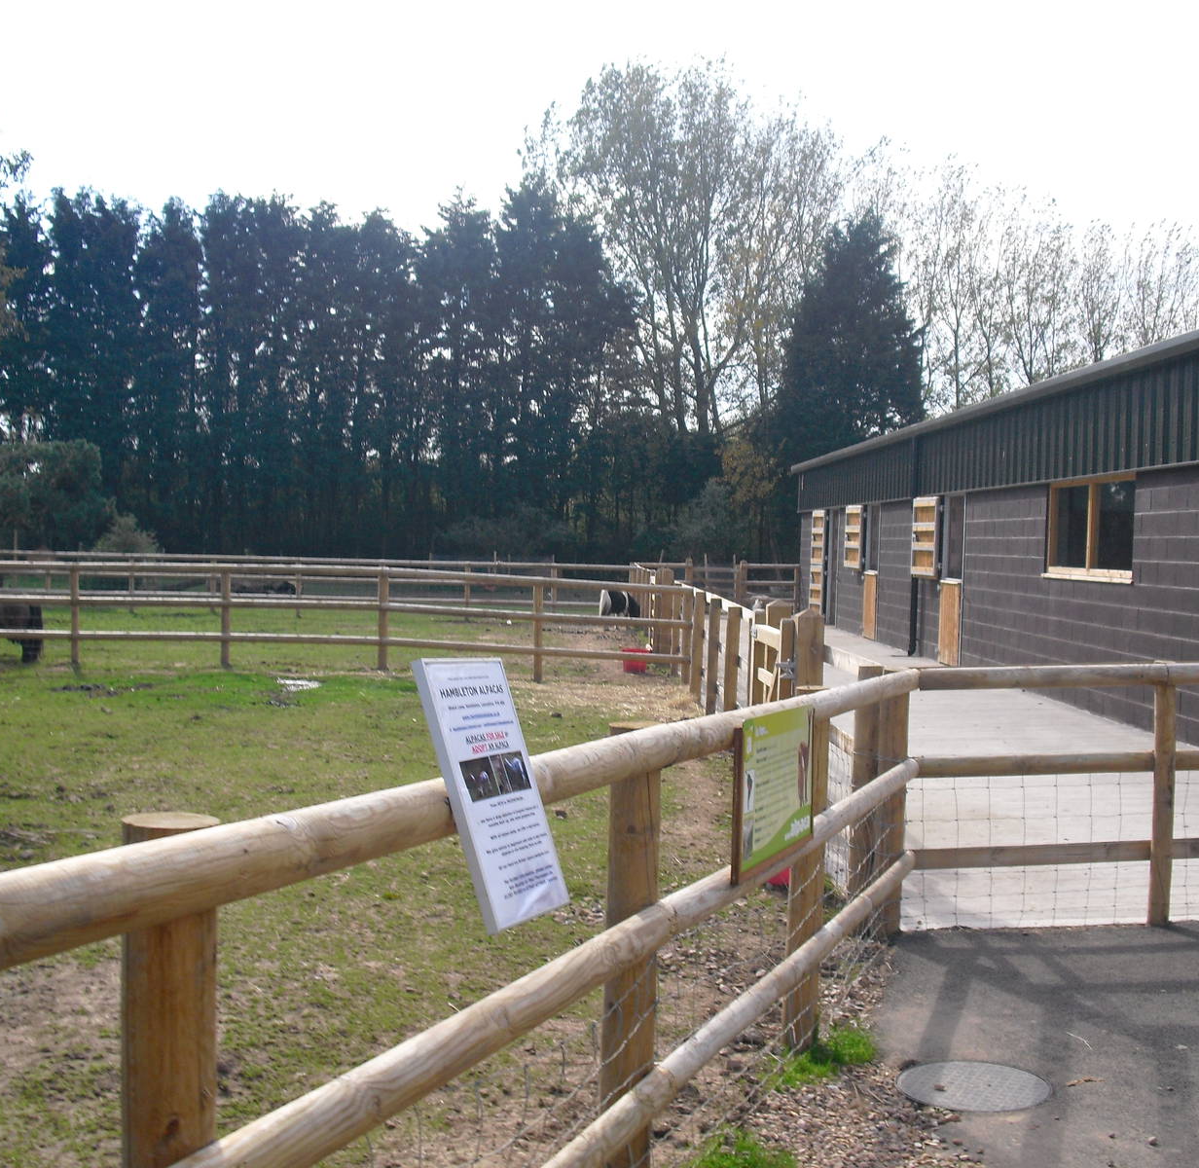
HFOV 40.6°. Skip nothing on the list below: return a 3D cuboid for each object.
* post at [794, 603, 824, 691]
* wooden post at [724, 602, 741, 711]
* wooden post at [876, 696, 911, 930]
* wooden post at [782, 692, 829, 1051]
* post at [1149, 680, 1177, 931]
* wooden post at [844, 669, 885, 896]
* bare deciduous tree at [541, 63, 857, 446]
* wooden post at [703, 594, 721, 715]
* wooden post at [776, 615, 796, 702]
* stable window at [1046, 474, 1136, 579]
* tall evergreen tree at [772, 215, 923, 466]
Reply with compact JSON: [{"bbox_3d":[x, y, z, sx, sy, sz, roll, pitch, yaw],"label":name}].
[{"bbox_3d":[1.134,0.771,8.800,0.145,1.270,0.145,2,2,-1],"label":"post"},{"bbox_3d":[1.092,0.740,13.300,0.105,1.090,0.105,2,2,-1],"label":"wooden post"},{"bbox_3d":[1.225,0.919,6.780,0.110,1.110,0.110,1,2,-14],"label":"wooden post"},{"bbox_3d":[0.658,0.902,5.150,0.105,1.150,0.105,2,2,20],"label":"wooden post"},{"bbox_3d":[2.460,0.918,7.080,0.095,1.150,0.095,1,2,-14],"label":"post"},{"bbox_3d":[1.133,0.908,6.920,0.110,1.110,0.110,2,2,-1],"label":"wooden post"},{"bbox_3d":[3.806,-11.056,68.000,13.200,21.900,12.000,2,2,0],"label":"bare deciduous tree"},{"bbox_3d":[1.066,0.687,15.100,0.100,1.090,0.100,2,2,-1],"label":"wooden post"},{"bbox_3d":[1.029,0.770,8.950,0.090,1.170,0.090,2,2,-1],"label":"wooden post"},{"bbox_3d":[5.066,-0.565,16.820,0.130,1.050,2.850,2,2,-1],"label":"stable window"},{"bbox_3d":[9.172,-6.700,60.000,5.600,14.000,5.500,2,2,0],"label":"tall evergreen tree"}]

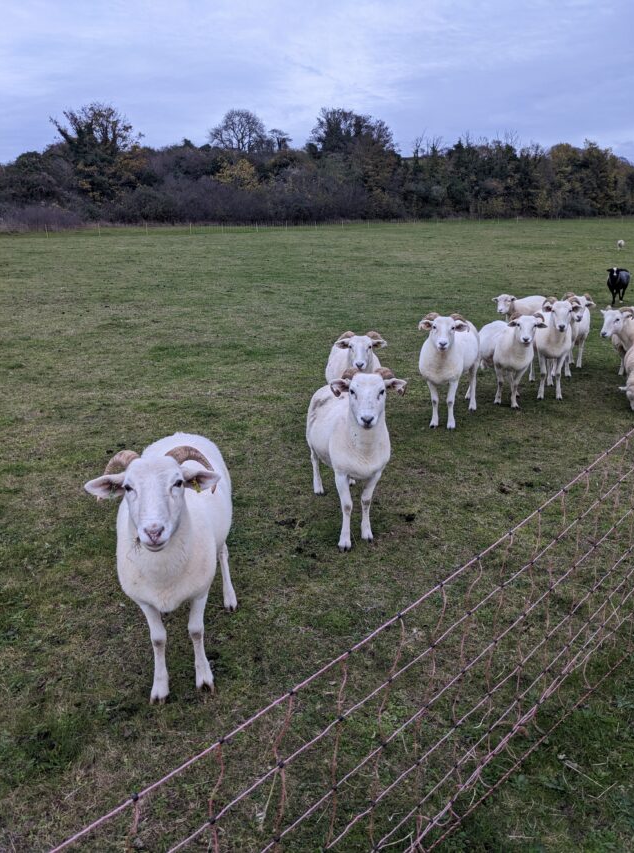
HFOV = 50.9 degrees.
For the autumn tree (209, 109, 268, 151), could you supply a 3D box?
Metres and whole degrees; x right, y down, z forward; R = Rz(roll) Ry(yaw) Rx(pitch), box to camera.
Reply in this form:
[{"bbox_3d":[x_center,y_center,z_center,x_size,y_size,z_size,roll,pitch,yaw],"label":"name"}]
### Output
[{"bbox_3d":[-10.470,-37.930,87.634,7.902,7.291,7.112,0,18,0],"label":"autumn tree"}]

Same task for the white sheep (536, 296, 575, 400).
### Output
[{"bbox_3d":[2.155,-0.781,6.169,0.410,0.920,1.120,2,18,8],"label":"white sheep"}]

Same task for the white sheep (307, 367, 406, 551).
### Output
[{"bbox_3d":[0.153,0.045,3.546,0.410,0.930,1.160,-2,18,-8],"label":"white sheep"}]

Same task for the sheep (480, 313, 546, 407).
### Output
[{"bbox_3d":[1.638,-0.674,5.996,0.410,0.820,1.120,-1,18,-4],"label":"sheep"}]

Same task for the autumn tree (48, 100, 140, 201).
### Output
[{"bbox_3d":[-22.186,-27.066,66.951,9.458,10.297,8.512,0,18,0],"label":"autumn tree"}]

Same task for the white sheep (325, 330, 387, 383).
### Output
[{"bbox_3d":[0.237,-0.370,4.990,0.410,0.850,1.120,-2,18,-6],"label":"white sheep"}]

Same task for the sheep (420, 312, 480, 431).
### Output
[{"bbox_3d":[1.124,-0.523,5.354,0.410,0.920,1.140,8,19,23],"label":"sheep"}]

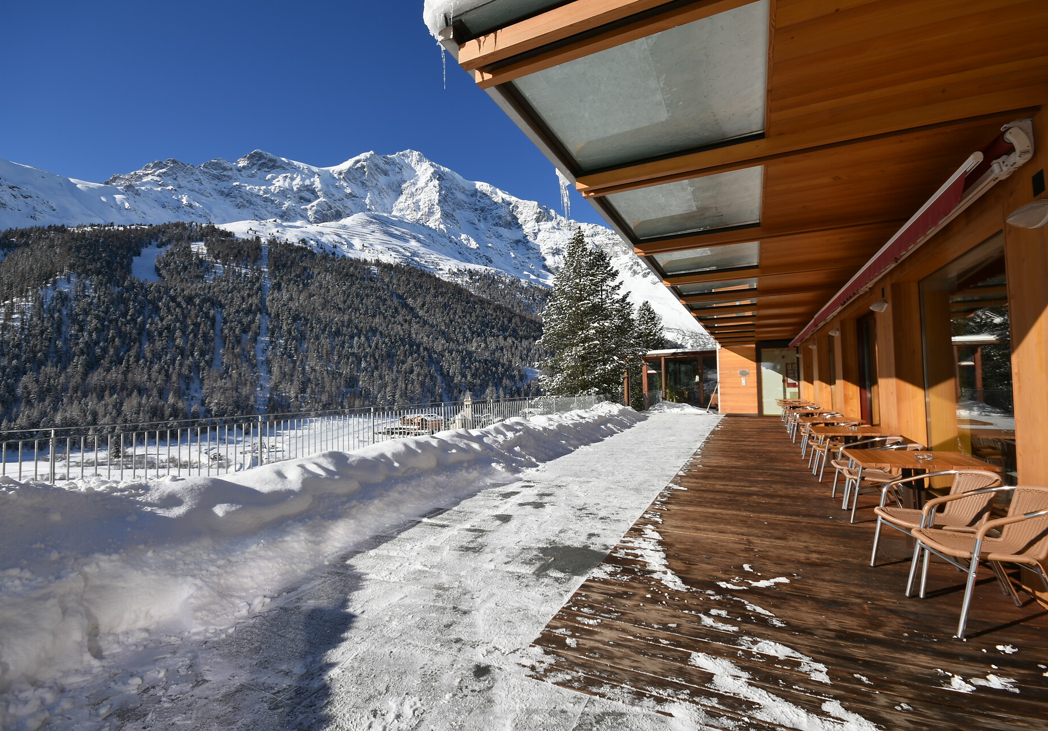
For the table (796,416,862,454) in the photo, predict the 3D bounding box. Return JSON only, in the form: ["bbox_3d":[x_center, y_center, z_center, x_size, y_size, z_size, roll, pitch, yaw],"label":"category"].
[{"bbox_3d":[4.840,1.223,7.267,0.810,0.735,0.810,-2,-3,25],"label":"table"}]

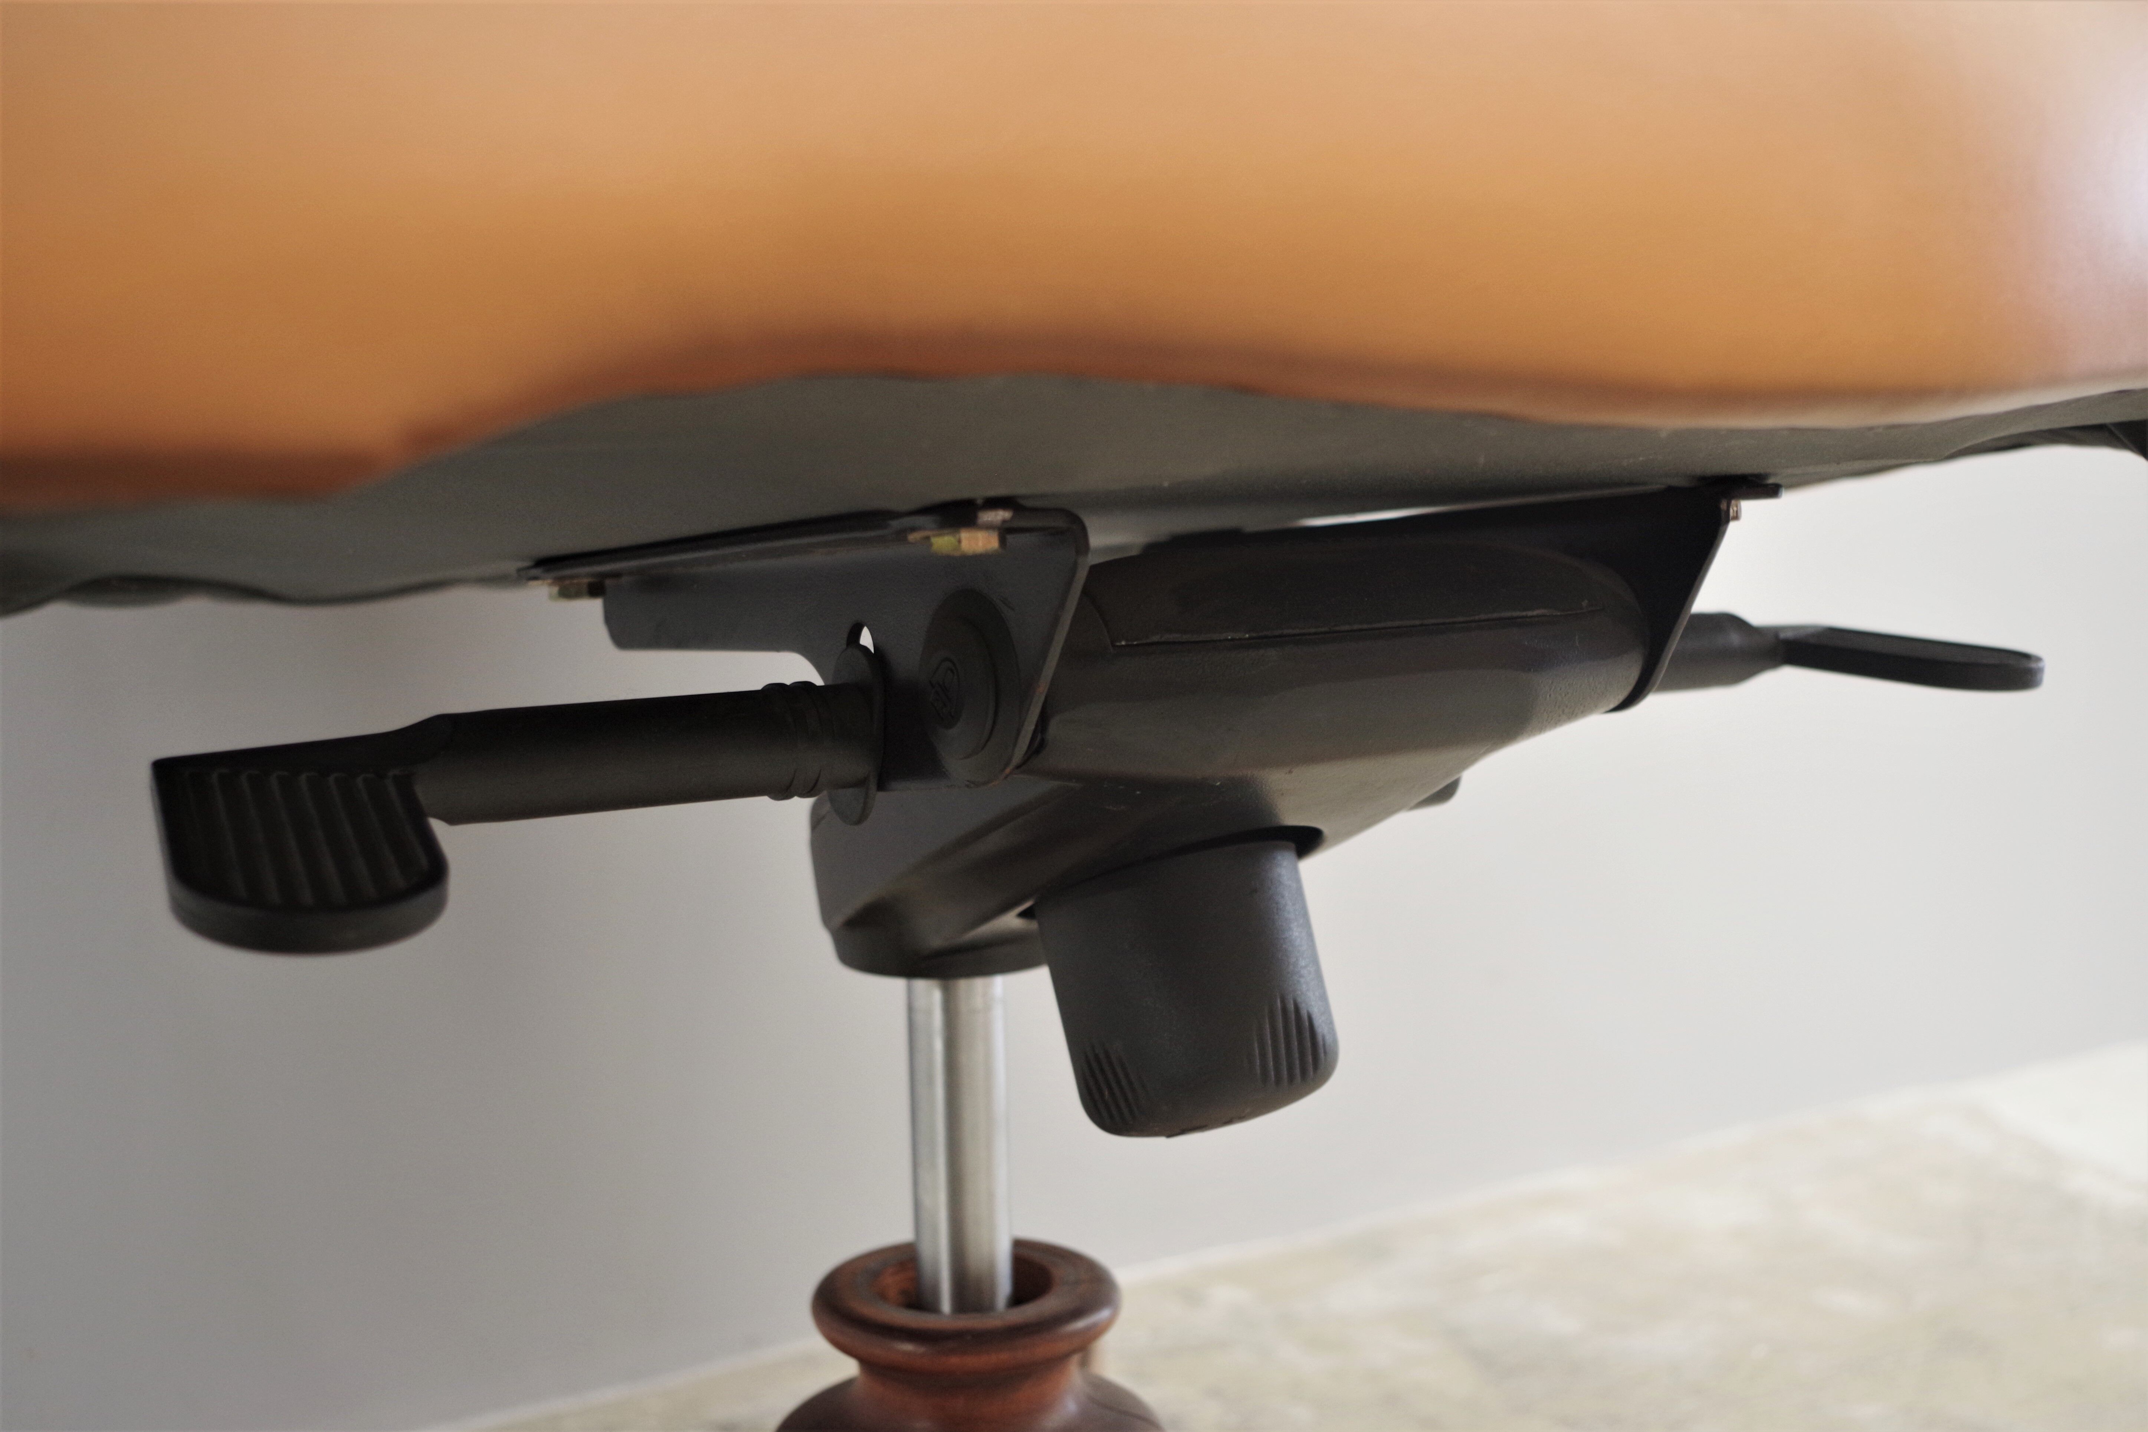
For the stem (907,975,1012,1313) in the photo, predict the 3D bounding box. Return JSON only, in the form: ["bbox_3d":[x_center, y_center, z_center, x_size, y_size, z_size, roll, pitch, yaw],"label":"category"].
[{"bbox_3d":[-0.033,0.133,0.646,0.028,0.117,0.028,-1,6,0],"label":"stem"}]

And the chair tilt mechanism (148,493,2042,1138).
[{"bbox_3d":[0.011,0.024,0.569,0.496,0.164,0.250,-6,7,-35],"label":"chair tilt mechanism"}]

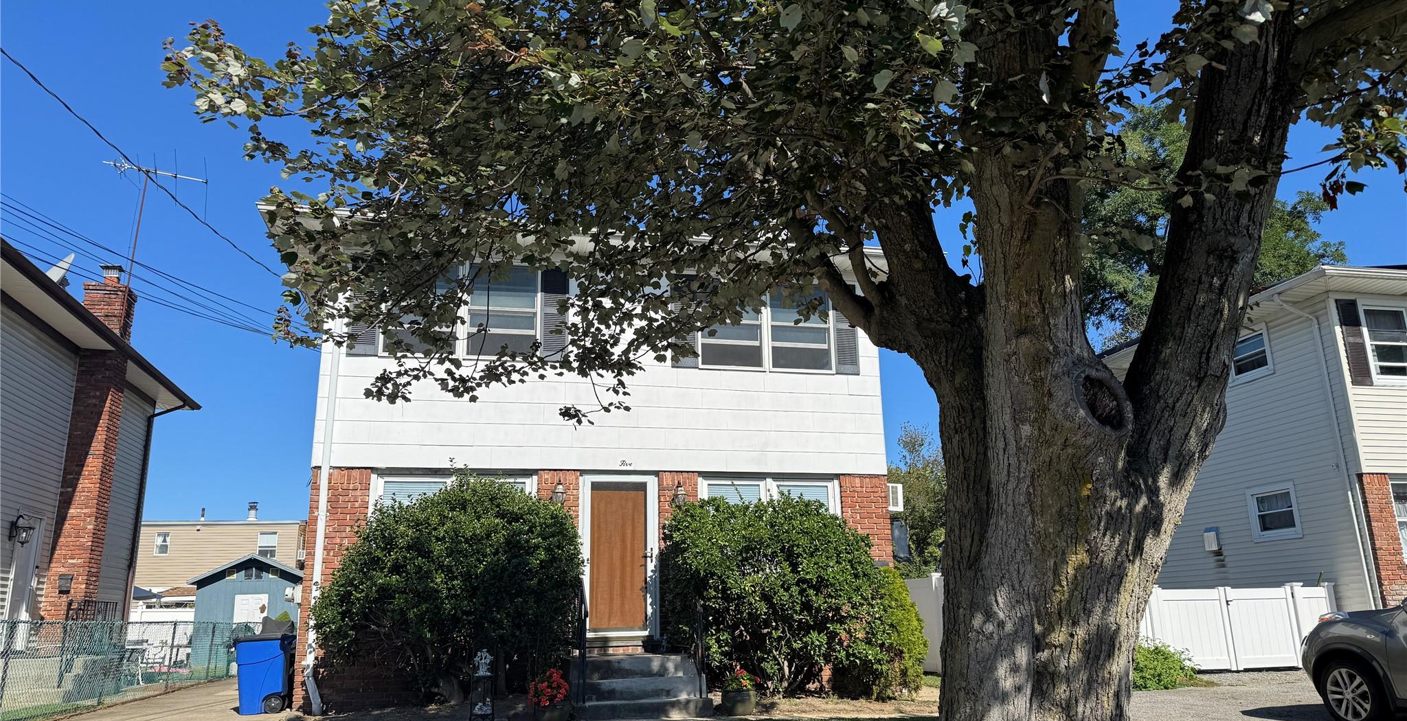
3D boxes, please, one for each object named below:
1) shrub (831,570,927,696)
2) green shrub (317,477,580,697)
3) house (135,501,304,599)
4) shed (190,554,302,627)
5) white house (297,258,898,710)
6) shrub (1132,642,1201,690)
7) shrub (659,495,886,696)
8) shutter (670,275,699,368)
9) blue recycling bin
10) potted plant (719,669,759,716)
[{"bbox_3d":[2.181,3.358,12.089,1.200,1.550,1.100,2,-15,-13],"label":"shrub"},{"bbox_3d":[-2.786,2.530,10.818,2.890,2.500,1.900,2,-15,-13],"label":"green shrub"},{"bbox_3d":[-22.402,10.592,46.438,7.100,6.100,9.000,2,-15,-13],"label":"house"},{"bbox_3d":[-11.442,6.450,25.090,2.830,2.790,2.900,2,-15,-13],"label":"shed"},{"bbox_3d":[-2.130,2.246,16.896,7.900,6.200,9.900,2,-15,-13],"label":"white house"},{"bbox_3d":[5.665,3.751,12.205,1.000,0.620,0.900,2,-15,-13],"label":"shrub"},{"bbox_3d":[0.819,2.793,11.662,2.710,2.340,1.850,2,-15,-13],"label":"shrub"},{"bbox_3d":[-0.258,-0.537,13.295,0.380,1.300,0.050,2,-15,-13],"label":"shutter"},{"bbox_3d":[-5.779,4.108,12.805,0.730,0.976,0.600,2,-15,-13],"label":"blue recycling bin"},{"bbox_3d":[0.369,3.607,10.634,0.430,0.470,0.420,-1,-14,0],"label":"potted plant"}]

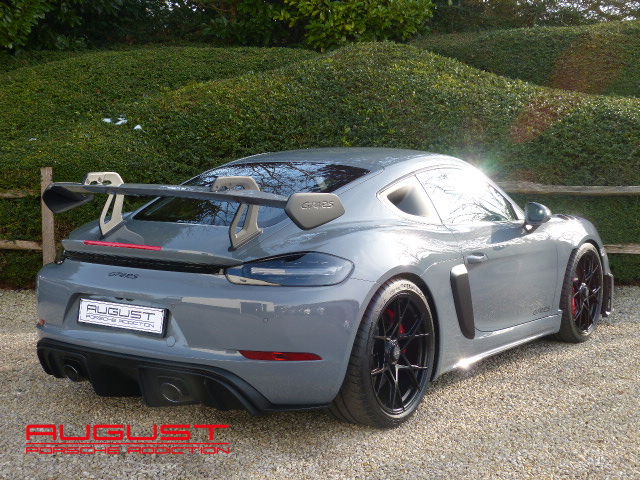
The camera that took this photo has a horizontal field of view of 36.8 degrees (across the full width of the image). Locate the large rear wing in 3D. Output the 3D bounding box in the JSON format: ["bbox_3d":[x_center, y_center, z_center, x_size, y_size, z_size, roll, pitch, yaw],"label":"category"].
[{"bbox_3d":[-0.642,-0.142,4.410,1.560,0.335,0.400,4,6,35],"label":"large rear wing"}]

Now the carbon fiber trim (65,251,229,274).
[{"bbox_3d":[-0.810,0.091,4.192,0.980,0.050,0.080,4,6,35],"label":"carbon fiber trim"}]

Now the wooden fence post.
[{"bbox_3d":[-2.495,-0.118,8.848,0.110,1.108,0.090,0,5,-6],"label":"wooden fence post"}]

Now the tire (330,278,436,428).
[{"bbox_3d":[0.257,0.503,4.434,0.305,0.685,0.685,4,6,35],"label":"tire"}]

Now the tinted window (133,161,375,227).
[{"bbox_3d":[-0.350,-0.245,4.815,1.010,0.070,0.905,4,24,35],"label":"tinted window"}]

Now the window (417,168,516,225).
[{"bbox_3d":[0.800,-0.243,5.218,0.060,0.345,0.950,-36,-17,32],"label":"window"}]

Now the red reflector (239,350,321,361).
[{"bbox_3d":[-0.163,0.474,3.932,0.335,0.036,0.045,1,5,9],"label":"red reflector"}]

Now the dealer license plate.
[{"bbox_3d":[-0.854,0.326,4.153,0.530,0.120,0.025,4,-2,35],"label":"dealer license plate"}]

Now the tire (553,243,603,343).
[{"bbox_3d":[1.692,0.342,6.453,0.250,0.680,0.680,4,6,35],"label":"tire"}]

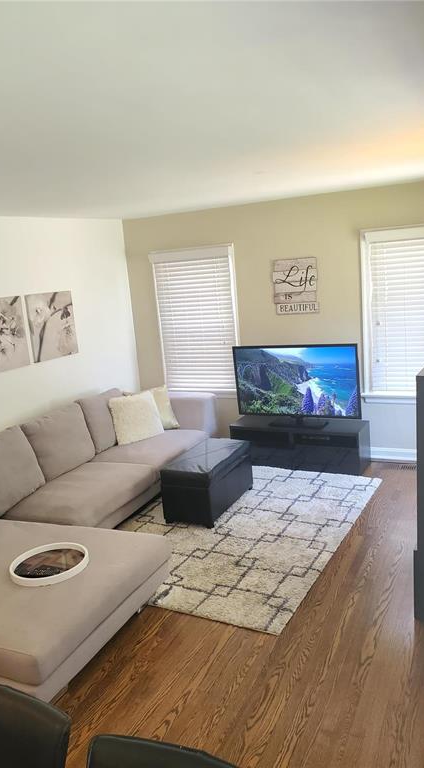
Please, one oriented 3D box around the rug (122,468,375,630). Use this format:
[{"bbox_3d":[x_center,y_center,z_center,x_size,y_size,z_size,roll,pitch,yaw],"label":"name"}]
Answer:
[{"bbox_3d":[0.184,1.019,4.309,1.640,0.020,2.240,2,14,28],"label":"rug"}]

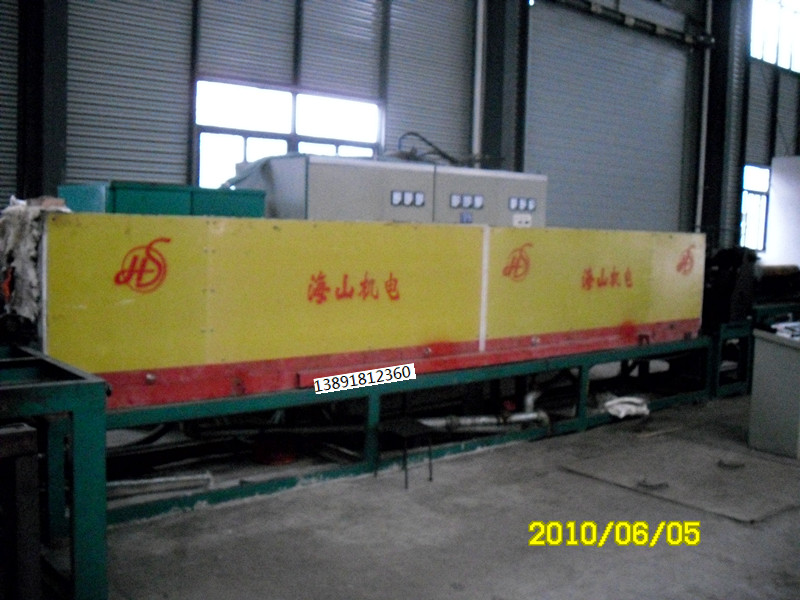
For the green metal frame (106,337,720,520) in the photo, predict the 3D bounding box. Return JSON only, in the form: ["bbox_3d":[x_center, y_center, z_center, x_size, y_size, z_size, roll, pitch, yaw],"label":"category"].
[{"bbox_3d":[0.333,0.728,6.320,6.166,0.627,1.040,-3,6,-39],"label":"green metal frame"}]

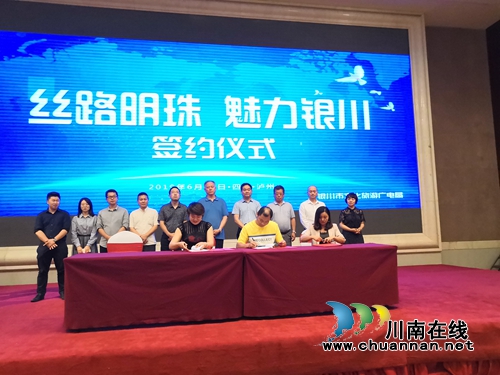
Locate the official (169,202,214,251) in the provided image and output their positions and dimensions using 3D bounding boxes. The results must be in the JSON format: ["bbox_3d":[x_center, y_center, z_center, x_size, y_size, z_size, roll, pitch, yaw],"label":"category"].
[{"bbox_3d":[-0.764,0.883,5.103,0.577,1.370,0.750,-1,-6,-10],"label":"official"}]

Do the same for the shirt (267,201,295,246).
[{"bbox_3d":[0.534,0.691,6.820,0.555,0.921,0.330,-1,-6,-10],"label":"shirt"}]

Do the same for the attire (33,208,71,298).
[{"bbox_3d":[-3.072,1.007,6.099,0.538,1.384,0.360,-1,-6,-10],"label":"attire"}]

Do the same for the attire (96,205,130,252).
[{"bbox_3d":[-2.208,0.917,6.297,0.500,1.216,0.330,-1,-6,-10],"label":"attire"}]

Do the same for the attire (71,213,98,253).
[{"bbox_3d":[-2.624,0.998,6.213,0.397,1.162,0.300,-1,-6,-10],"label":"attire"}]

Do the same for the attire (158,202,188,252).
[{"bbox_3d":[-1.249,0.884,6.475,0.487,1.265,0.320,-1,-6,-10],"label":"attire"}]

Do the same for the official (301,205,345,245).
[{"bbox_3d":[0.968,0.910,5.416,0.652,1.285,0.750,-1,-6,-10],"label":"official"}]

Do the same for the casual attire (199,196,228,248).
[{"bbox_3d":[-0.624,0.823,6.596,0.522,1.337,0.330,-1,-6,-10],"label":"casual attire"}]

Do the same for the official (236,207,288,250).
[{"bbox_3d":[0.129,0.910,5.263,0.669,1.300,0.750,-1,-6,-10],"label":"official"}]

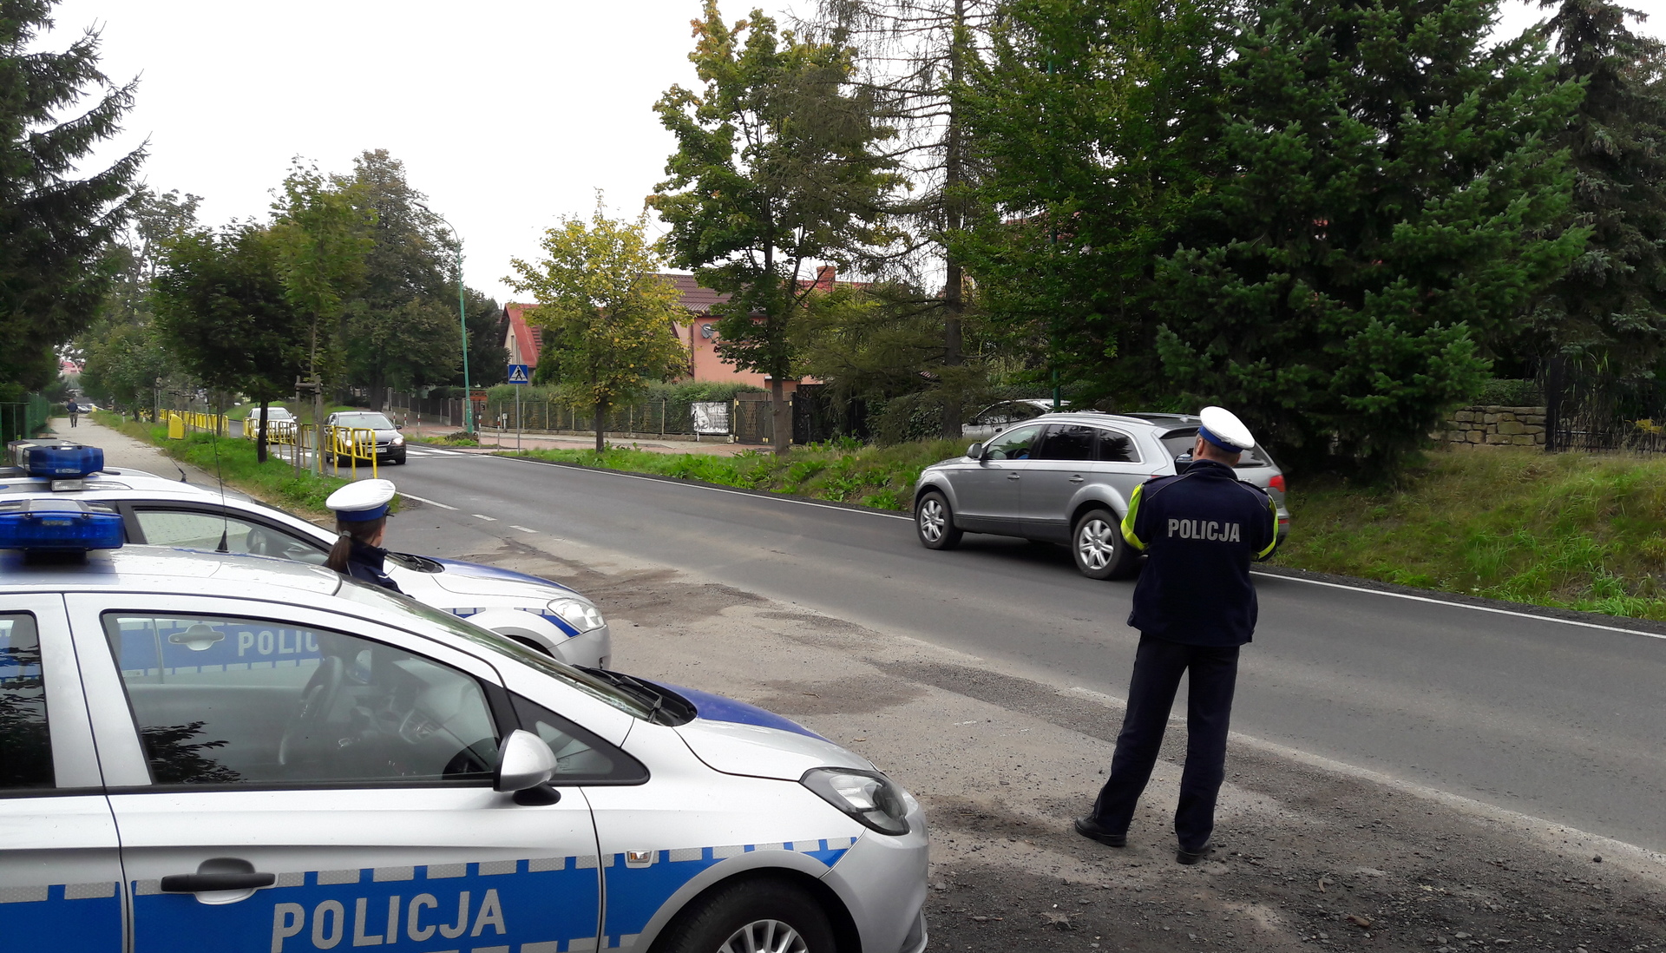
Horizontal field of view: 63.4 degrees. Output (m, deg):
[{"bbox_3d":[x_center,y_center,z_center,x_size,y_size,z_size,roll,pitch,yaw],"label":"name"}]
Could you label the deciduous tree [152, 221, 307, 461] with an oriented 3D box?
[{"bbox_3d":[-16.920,-3.760,37.797,4.381,6.689,4.381,0,3,0],"label":"deciduous tree"}]

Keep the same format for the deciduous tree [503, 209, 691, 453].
[{"bbox_3d":[-7.127,-4.487,40.771,5.631,7.524,5.462,0,3,0],"label":"deciduous tree"}]

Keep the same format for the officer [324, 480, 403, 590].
[{"bbox_3d":[-1.852,0.831,5.350,0.500,1.640,0.380,2,4,30],"label":"officer"}]

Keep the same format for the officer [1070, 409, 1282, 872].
[{"bbox_3d":[1.428,0.652,5.613,0.780,1.850,0.560,-1,4,-8],"label":"officer"}]

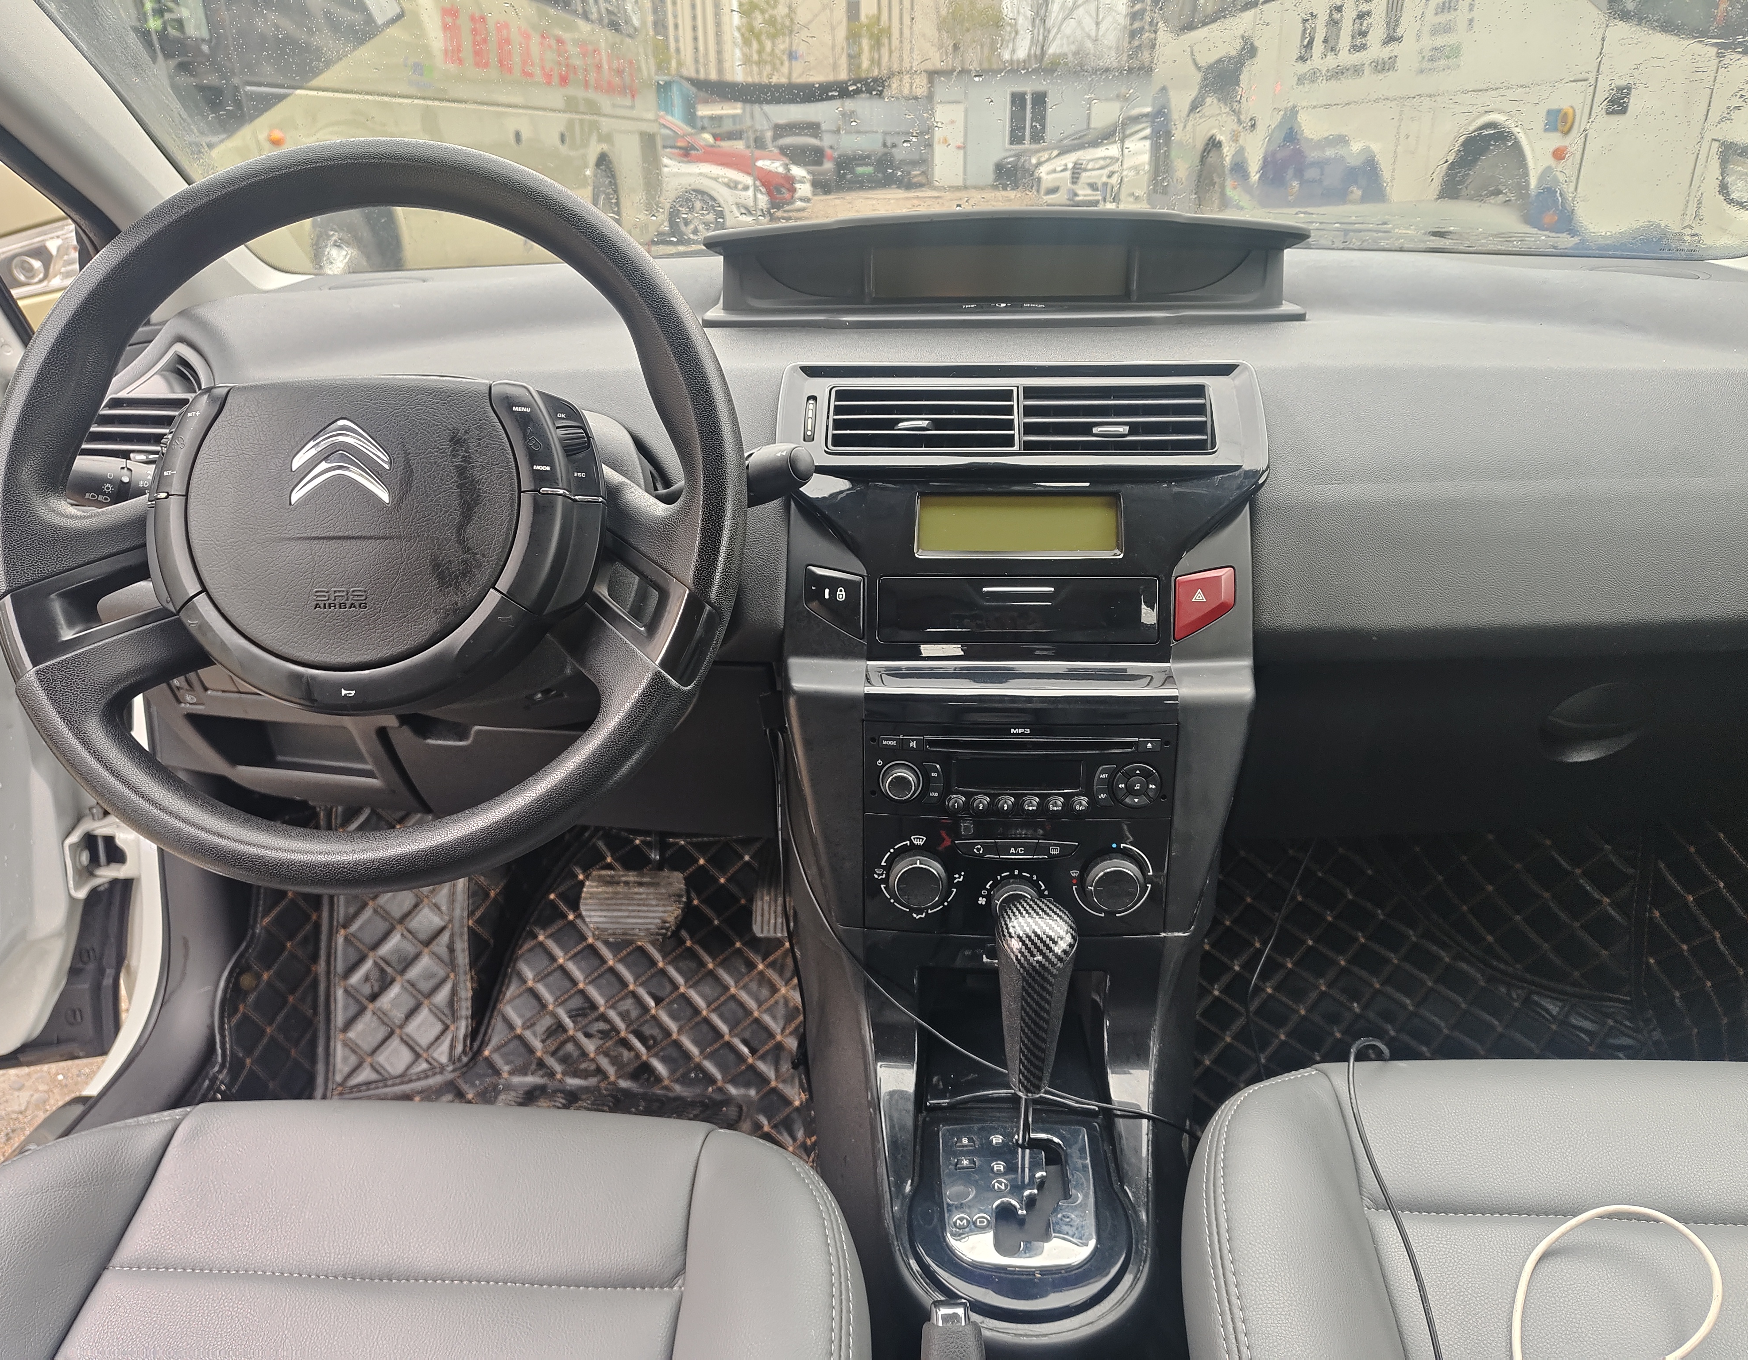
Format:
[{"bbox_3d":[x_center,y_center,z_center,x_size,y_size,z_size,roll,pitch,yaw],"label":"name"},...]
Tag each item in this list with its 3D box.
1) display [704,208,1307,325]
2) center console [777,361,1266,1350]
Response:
[{"bbox_3d":[0.096,-0.309,0.883,0.425,0.076,0.150,0,24,0],"label":"display"},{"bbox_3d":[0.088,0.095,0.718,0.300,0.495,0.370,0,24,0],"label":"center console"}]

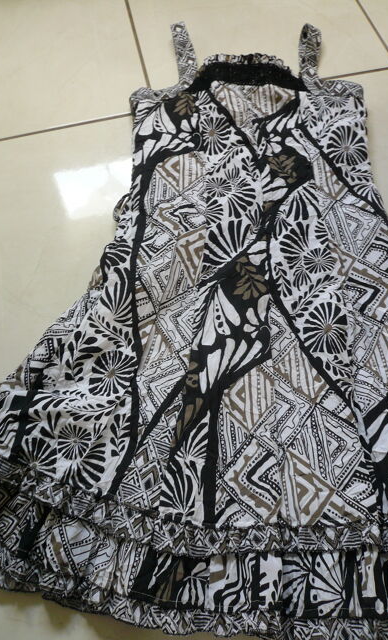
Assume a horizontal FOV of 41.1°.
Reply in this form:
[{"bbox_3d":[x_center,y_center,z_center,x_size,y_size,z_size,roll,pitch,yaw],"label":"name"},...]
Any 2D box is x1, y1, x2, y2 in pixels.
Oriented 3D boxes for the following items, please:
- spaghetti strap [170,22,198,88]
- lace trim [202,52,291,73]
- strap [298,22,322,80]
[{"bbox_3d":[-0.019,-0.500,0.969,0.036,0.015,0.182,-8,63,-2],"label":"spaghetti strap"},{"bbox_3d":[0.096,-0.469,0.945,0.157,0.022,0.051,0,63,2],"label":"lace trim"},{"bbox_3d":[0.213,-0.497,0.955,0.038,0.024,0.156,5,64,4],"label":"strap"}]

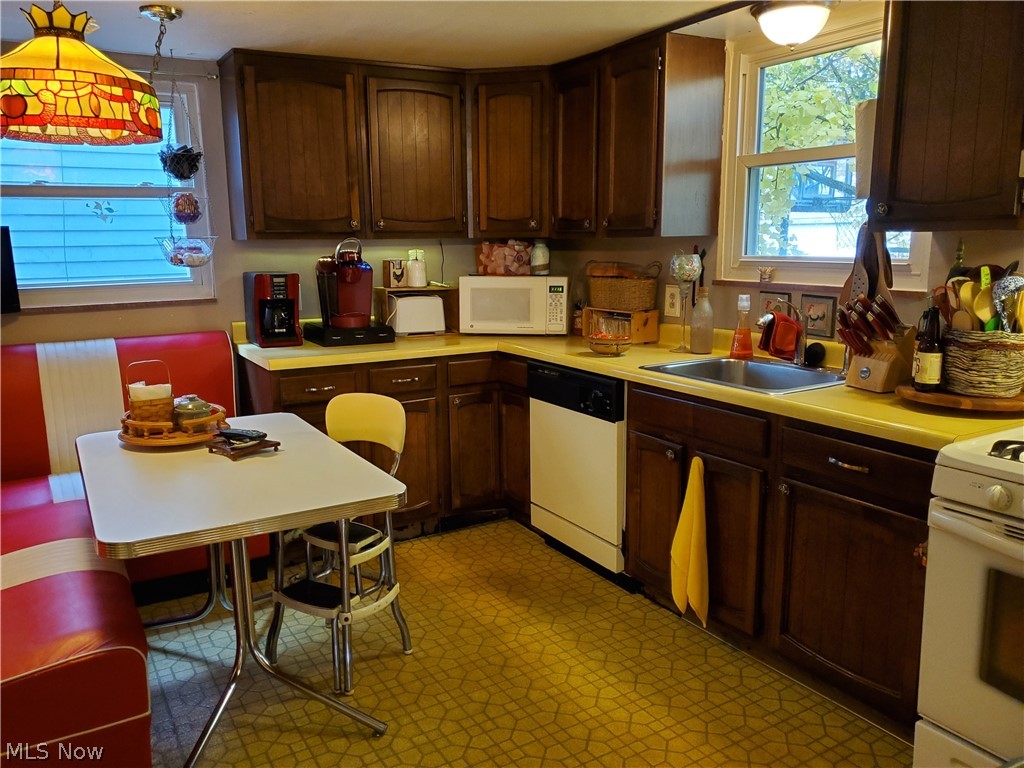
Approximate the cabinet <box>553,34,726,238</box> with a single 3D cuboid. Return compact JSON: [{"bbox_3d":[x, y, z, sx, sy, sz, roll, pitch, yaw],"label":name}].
[{"bbox_3d":[0.504,-1.023,3.338,0.324,0.761,0.767,-7,12,-31],"label":"cabinet"}]

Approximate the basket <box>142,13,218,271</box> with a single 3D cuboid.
[{"bbox_3d":[-1.370,-0.921,3.161,0.260,0.890,0.260,-7,12,-29],"label":"basket"}]

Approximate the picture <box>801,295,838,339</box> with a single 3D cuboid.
[{"bbox_3d":[1.111,-0.245,2.788,0.020,0.145,0.137,-7,12,-31],"label":"picture"}]

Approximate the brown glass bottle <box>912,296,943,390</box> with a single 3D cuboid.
[{"bbox_3d":[1.138,-0.100,2.091,0.066,0.240,0.066,-7,12,-31],"label":"brown glass bottle"}]

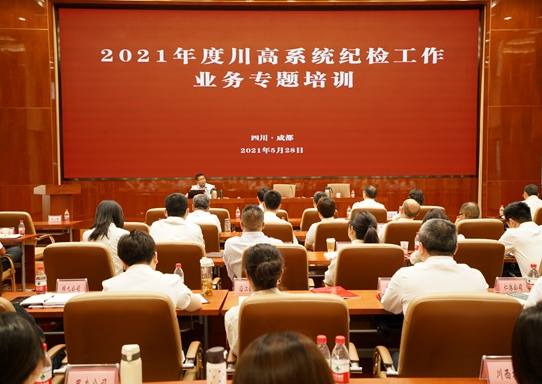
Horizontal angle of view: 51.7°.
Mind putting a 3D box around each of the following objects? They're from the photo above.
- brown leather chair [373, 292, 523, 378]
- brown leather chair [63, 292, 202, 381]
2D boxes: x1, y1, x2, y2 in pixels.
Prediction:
[{"bbox_3d":[0.830,0.930,2.793,0.650,0.980,0.630,0,2,0],"label":"brown leather chair"},{"bbox_3d":[-0.652,0.905,2.751,0.630,0.970,0.630,-1,3,-4],"label":"brown leather chair"}]

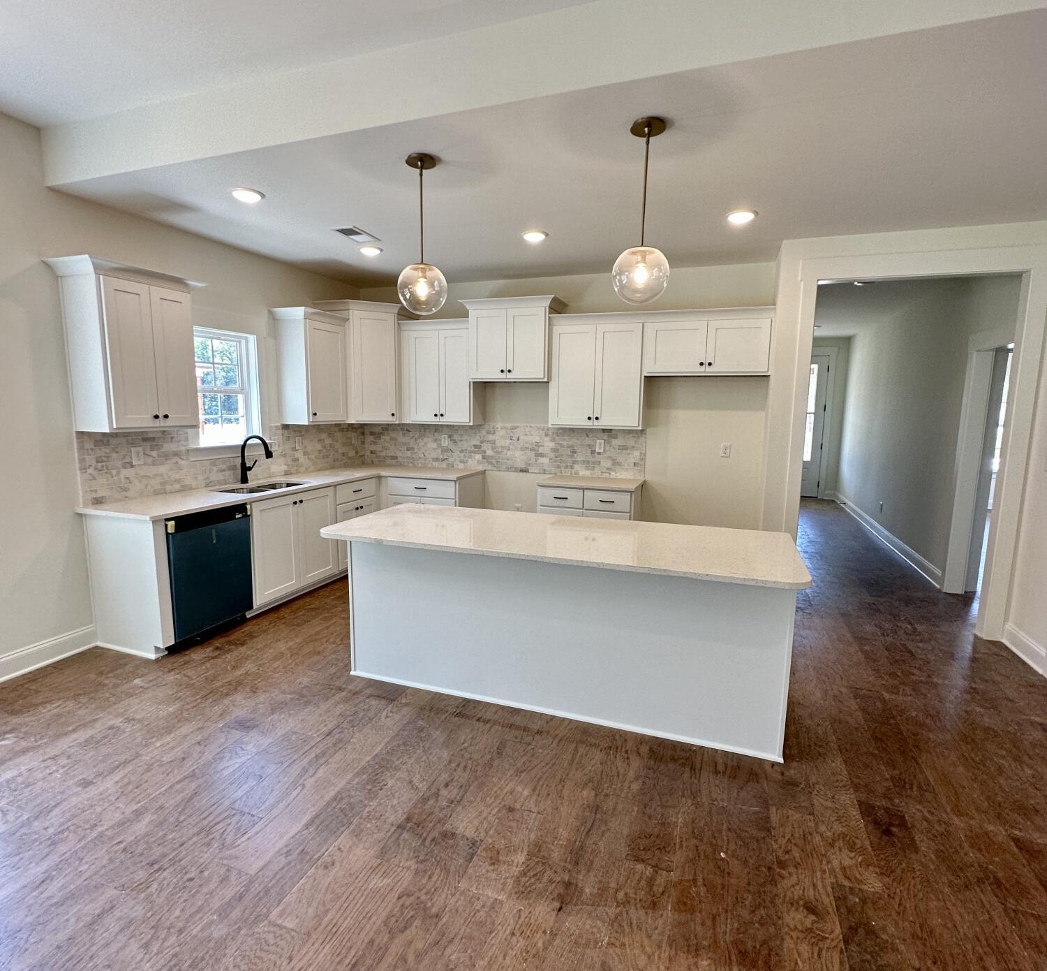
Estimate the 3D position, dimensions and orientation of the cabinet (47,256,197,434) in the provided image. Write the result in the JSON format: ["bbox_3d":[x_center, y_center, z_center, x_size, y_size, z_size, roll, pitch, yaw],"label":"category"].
[{"bbox_3d":[-2.434,-0.836,3.571,0.367,0.967,0.727,4,8,19],"label":"cabinet"}]

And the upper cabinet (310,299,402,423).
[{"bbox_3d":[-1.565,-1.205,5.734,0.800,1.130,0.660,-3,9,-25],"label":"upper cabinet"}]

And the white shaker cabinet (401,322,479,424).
[{"bbox_3d":[-0.817,-1.087,5.551,0.808,0.967,0.390,4,8,19],"label":"white shaker cabinet"}]

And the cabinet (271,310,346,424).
[{"bbox_3d":[-1.873,-1.031,5.039,0.350,0.958,0.570,4,9,20],"label":"cabinet"}]

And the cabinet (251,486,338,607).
[{"bbox_3d":[-2.055,0.458,4.454,0.650,0.811,0.914,4,8,19],"label":"cabinet"}]

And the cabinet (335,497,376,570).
[{"bbox_3d":[-1.761,0.417,5.224,0.589,0.605,0.560,4,9,20],"label":"cabinet"}]

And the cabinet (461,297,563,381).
[{"bbox_3d":[-0.088,-1.300,5.151,0.885,0.704,0.385,4,9,20],"label":"cabinet"}]

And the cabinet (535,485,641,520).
[{"bbox_3d":[0.616,0.425,5.108,0.819,0.856,0.627,4,8,19],"label":"cabinet"}]

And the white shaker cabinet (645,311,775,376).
[{"bbox_3d":[1.499,-1.137,4.598,0.954,0.510,0.350,4,9,20],"label":"white shaker cabinet"}]

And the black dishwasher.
[{"bbox_3d":[-2.297,0.566,3.801,0.599,0.840,0.617,4,9,20],"label":"black dishwasher"}]

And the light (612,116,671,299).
[{"bbox_3d":[0.524,-1.167,2.449,0.250,0.752,0.250,4,8,19],"label":"light"}]

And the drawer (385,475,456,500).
[{"bbox_3d":[-0.857,-0.005,5.461,0.712,0.167,0.520,4,9,20],"label":"drawer"}]

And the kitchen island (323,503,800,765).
[{"bbox_3d":[0.172,0.698,3.040,2.325,0.914,0.949,4,9,19],"label":"kitchen island"}]

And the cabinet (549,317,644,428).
[{"bbox_3d":[0.675,-0.992,5.025,0.826,0.967,0.390,4,8,19],"label":"cabinet"}]

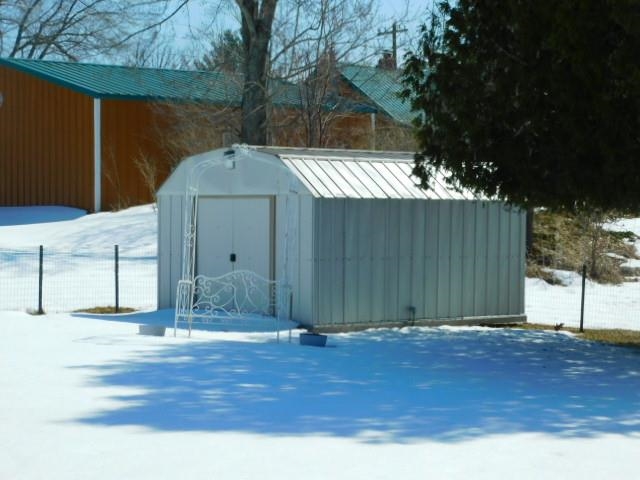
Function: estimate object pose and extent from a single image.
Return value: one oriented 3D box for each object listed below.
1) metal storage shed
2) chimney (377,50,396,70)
[{"bbox_3d":[0.330,-0.095,22.879,4.072,2.299,3.070,-1,2,-44],"label":"metal storage shed"},{"bbox_3d":[2.788,-7.426,70.000,0.550,0.950,0.550,-1,2,-44],"label":"chimney"}]

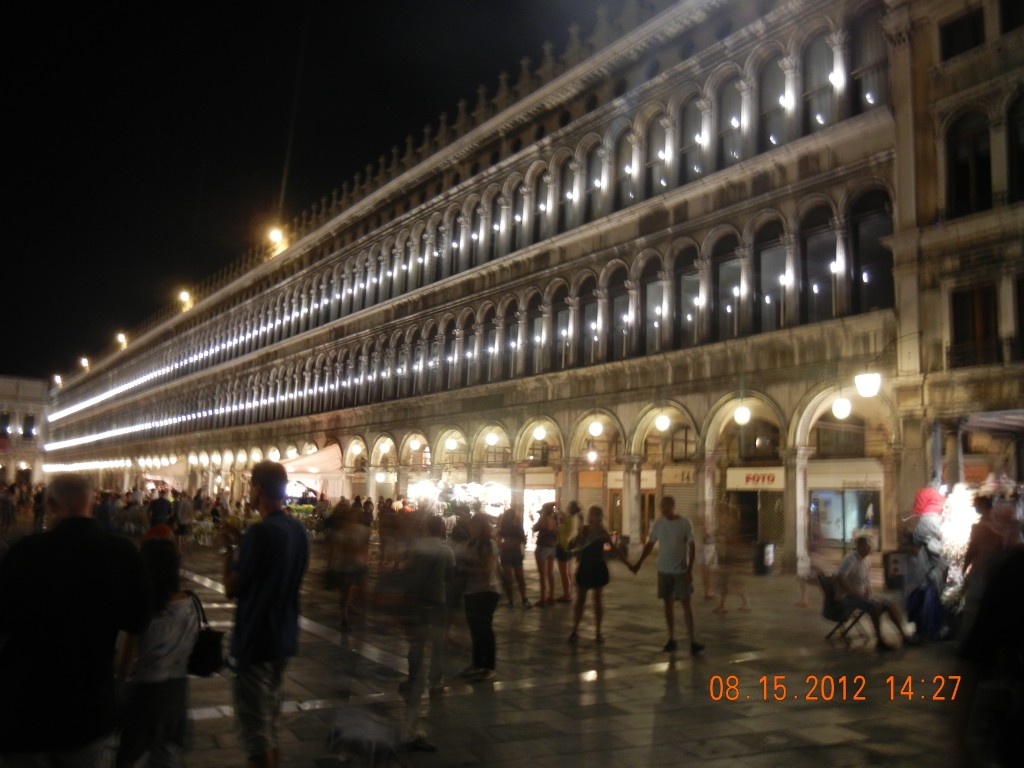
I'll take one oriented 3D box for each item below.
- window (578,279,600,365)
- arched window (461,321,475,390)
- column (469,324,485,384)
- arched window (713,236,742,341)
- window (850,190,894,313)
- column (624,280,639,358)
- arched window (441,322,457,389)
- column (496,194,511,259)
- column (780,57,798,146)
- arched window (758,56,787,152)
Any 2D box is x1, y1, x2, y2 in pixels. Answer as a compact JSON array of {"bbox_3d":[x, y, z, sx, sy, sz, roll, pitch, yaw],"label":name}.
[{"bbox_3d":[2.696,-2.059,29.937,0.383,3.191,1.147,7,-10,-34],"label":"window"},{"bbox_3d":[-1.749,-1.333,36.688,0.323,3.010,1.071,8,-10,-34],"label":"arched window"},{"bbox_3d":[-1.397,-1.172,35.489,0.383,2.627,0.383,7,-10,-34],"label":"column"},{"bbox_3d":[5.978,-2.686,24.776,0.260,2.970,1.070,7,-10,-34],"label":"arched window"},{"bbox_3d":[8.629,-3.147,21.047,0.300,2.950,1.170,8,-10,-34],"label":"window"},{"bbox_3d":[3.817,-2.094,28.381,0.394,2.626,0.394,2,-8,0],"label":"column"},{"bbox_3d":[-2.616,-1.224,37.950,0.323,3.030,1.071,8,-10,-34],"label":"arched window"},{"bbox_3d":[-0.335,-6.114,34.594,0.400,2.650,0.390,7,-10,-34],"label":"column"},{"bbox_3d":[7.387,-7.459,23.568,0.383,2.698,0.383,7,-10,-34],"label":"column"},{"bbox_3d":[7.058,-7.557,24.094,0.250,2.760,1.060,7,-10,-34],"label":"arched window"}]

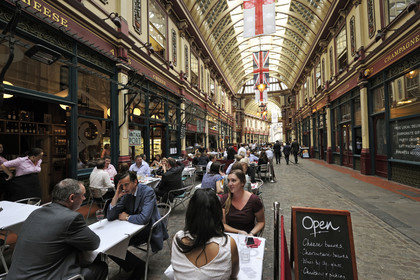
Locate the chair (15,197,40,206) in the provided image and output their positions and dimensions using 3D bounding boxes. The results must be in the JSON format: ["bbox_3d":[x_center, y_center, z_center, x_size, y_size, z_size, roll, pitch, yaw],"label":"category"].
[{"bbox_3d":[-2.967,1.304,2.801,0.530,0.740,0.560,-1,-1,16],"label":"chair"}]

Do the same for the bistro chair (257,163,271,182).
[{"bbox_3d":[2.254,1.333,7.698,0.530,0.740,0.560,-1,-1,16],"label":"bistro chair"}]

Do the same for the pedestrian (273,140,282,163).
[{"bbox_3d":[5.034,0.925,13.928,0.550,1.750,0.420,-1,-1,16],"label":"pedestrian"}]

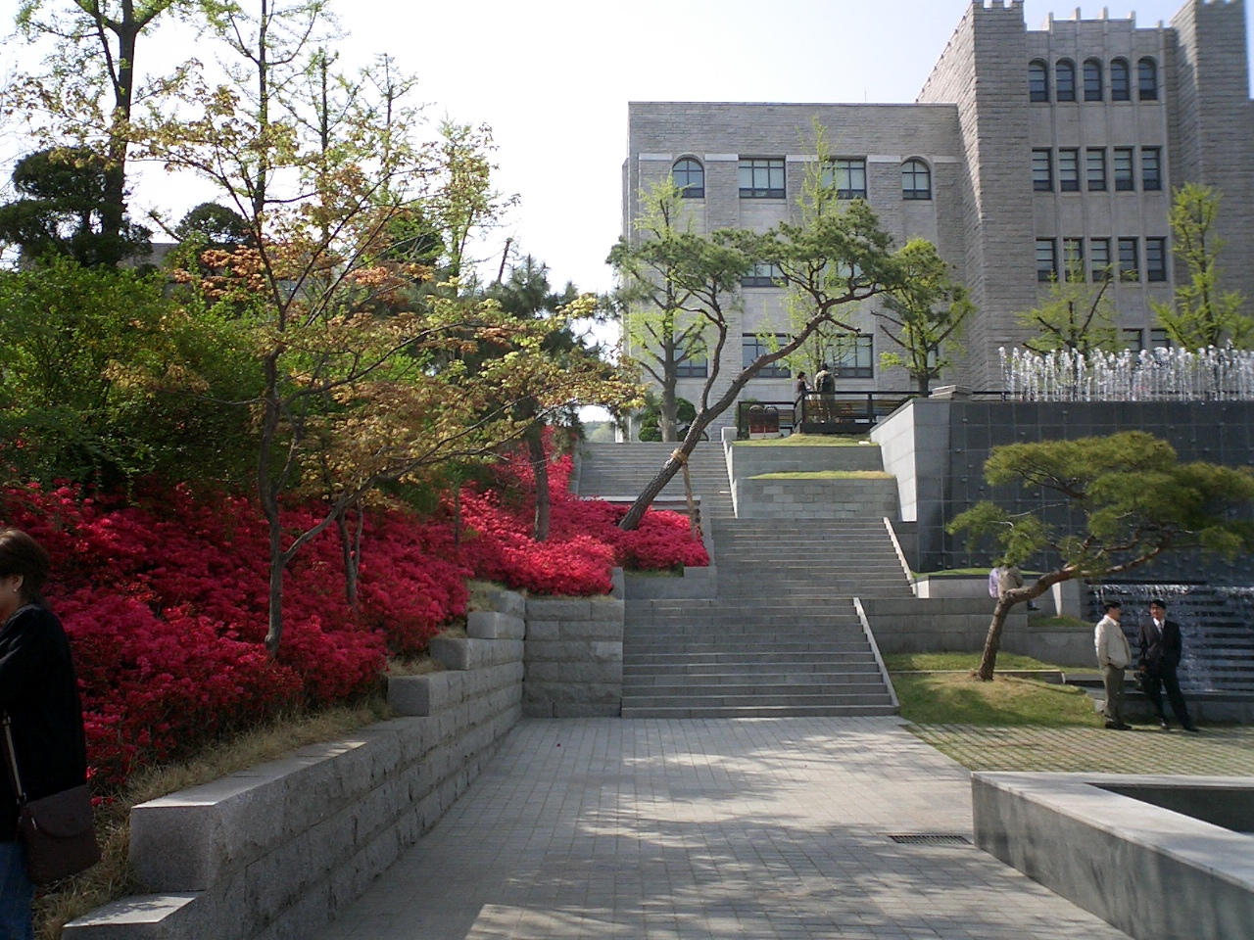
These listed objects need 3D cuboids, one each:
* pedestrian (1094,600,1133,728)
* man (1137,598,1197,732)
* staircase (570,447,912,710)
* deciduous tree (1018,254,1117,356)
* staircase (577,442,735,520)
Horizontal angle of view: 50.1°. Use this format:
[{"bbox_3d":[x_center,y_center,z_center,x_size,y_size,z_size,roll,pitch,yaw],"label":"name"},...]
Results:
[{"bbox_3d":[6.655,2.672,18.431,0.400,1.740,0.490,-2,-7,12],"label":"pedestrian"},{"bbox_3d":[7.367,2.657,18.320,0.680,1.750,0.450,-4,-8,26],"label":"man"},{"bbox_3d":[2.030,1.490,28.632,6.650,6.621,16.215,-1,-7,1],"label":"staircase"},{"bbox_3d":[15.435,-4.202,46.715,3.600,7.483,3.600,-1,-7,1],"label":"deciduous tree"},{"bbox_3d":[0.733,0.194,34.078,3.950,2.646,5.775,-1,-7,1],"label":"staircase"}]

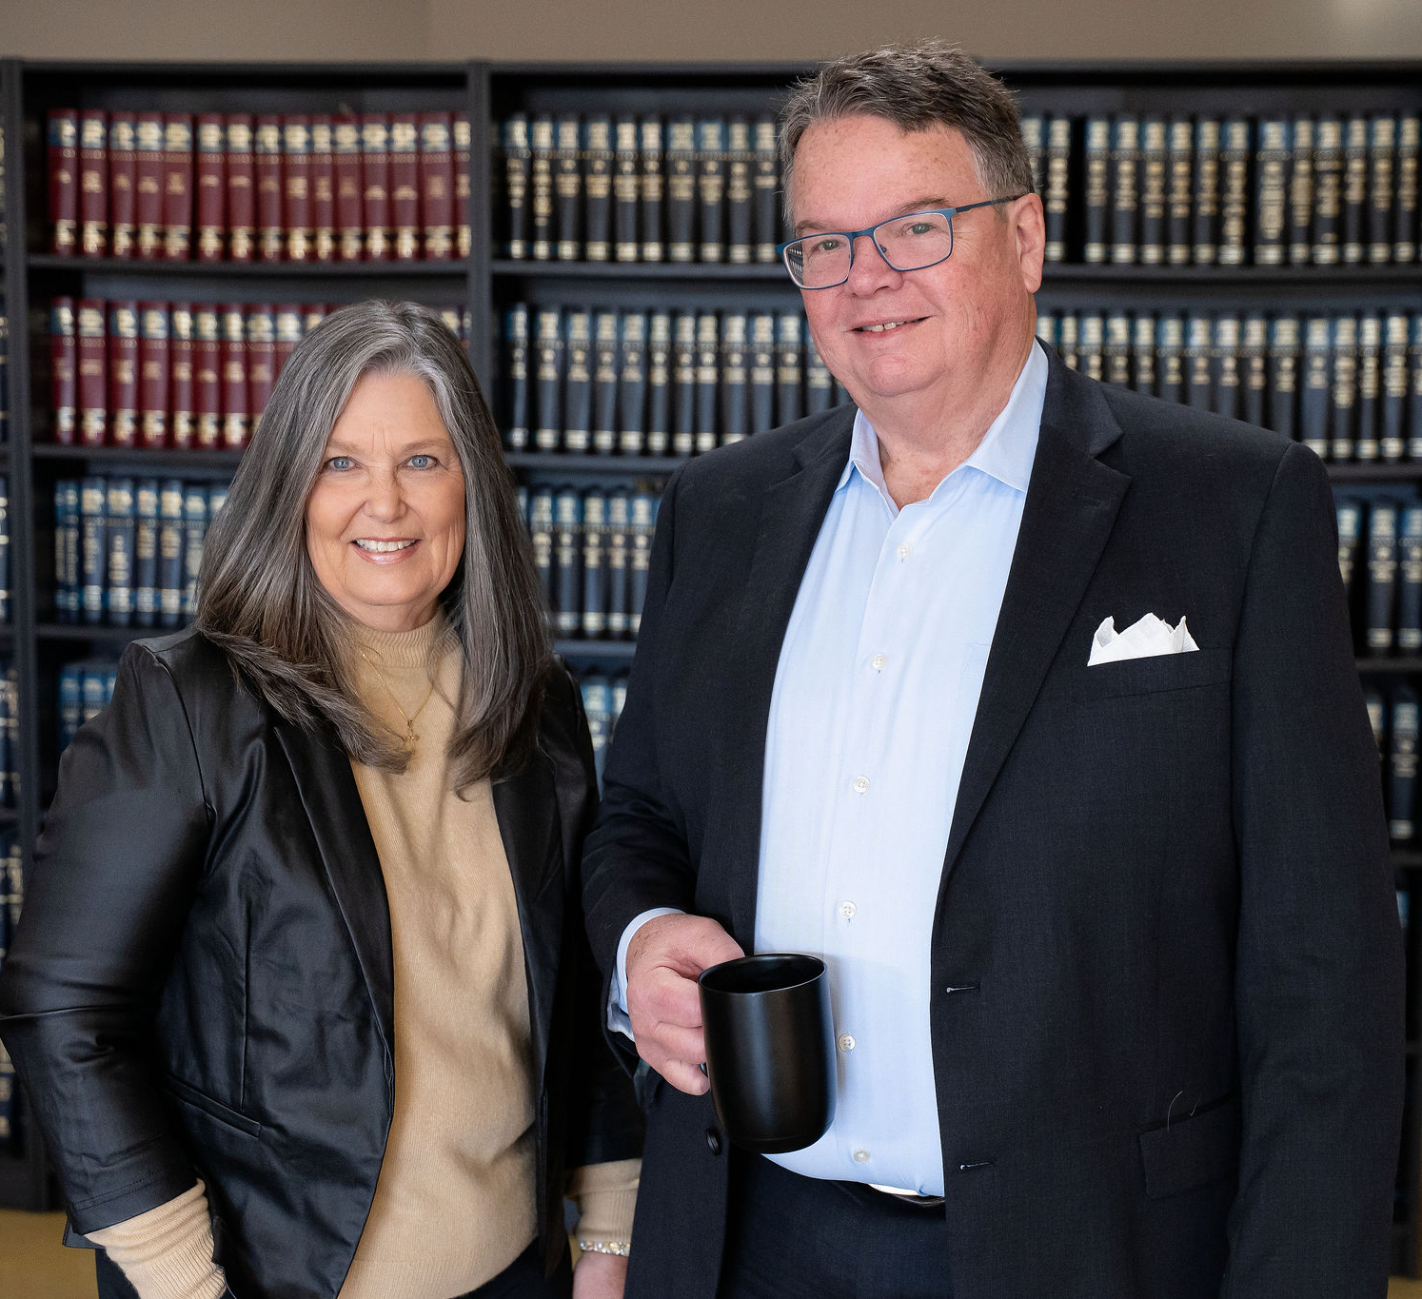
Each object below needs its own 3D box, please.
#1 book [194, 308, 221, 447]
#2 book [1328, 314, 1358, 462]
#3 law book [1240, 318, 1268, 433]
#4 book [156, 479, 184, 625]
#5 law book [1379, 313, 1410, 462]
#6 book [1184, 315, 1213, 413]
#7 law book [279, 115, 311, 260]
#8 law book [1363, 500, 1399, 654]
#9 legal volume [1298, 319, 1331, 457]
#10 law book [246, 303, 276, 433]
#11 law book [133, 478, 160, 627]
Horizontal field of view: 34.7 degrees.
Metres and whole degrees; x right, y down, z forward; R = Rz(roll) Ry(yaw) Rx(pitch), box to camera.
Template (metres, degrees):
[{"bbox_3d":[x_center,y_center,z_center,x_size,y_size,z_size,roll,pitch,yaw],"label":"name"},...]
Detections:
[{"bbox_3d":[-0.865,-0.488,4.029,0.046,0.249,0.170,1,7,5],"label":"book"},{"bbox_3d":[1.059,-0.444,3.869,0.048,0.249,0.178,1,7,5],"label":"book"},{"bbox_3d":[0.907,-0.447,3.853,0.044,0.254,0.178,1,7,6],"label":"law book"},{"bbox_3d":[-0.940,-0.176,4.081,0.047,0.256,0.170,1,7,6],"label":"book"},{"bbox_3d":[1.136,-0.445,3.836,0.048,0.250,0.170,1,7,6],"label":"law book"},{"bbox_3d":[0.822,-0.450,3.891,0.048,0.249,0.178,1,7,5],"label":"book"},{"bbox_3d":[-0.699,-0.798,3.975,0.048,0.252,0.170,1,7,5],"label":"law book"},{"bbox_3d":[1.124,-0.130,3.875,0.050,0.254,0.185,1,7,5],"label":"law book"},{"bbox_3d":[1.008,-0.445,3.843,0.050,0.254,0.178,1,7,6],"label":"legal volume"},{"bbox_3d":[-0.769,-0.486,4.020,0.047,0.249,0.170,1,7,5],"label":"law book"},{"bbox_3d":[-0.995,-0.182,4.127,0.045,0.262,0.175,1,7,5],"label":"law book"}]

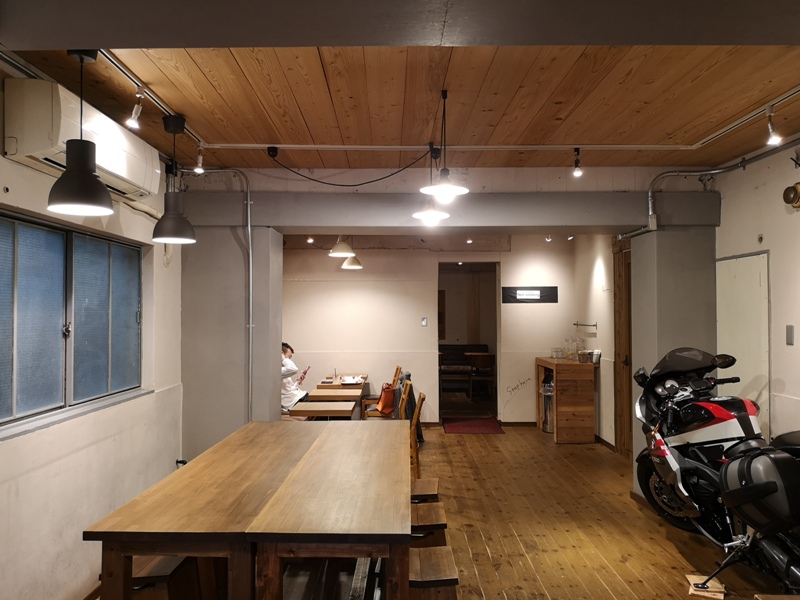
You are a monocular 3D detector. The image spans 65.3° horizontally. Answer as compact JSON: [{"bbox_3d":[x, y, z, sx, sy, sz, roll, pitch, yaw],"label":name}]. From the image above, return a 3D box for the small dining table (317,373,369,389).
[{"bbox_3d":[-0.676,1.333,7.643,0.532,0.710,1.217,0,-1,-1],"label":"small dining table"}]

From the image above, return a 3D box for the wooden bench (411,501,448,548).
[{"bbox_3d":[0.090,1.300,3.180,0.280,0.420,0.355,0,-2,1],"label":"wooden bench"}]

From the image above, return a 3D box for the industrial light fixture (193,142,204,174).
[{"bbox_3d":[-1.239,-0.873,3.848,0.060,0.185,0.060,0,-1,-1],"label":"industrial light fixture"}]

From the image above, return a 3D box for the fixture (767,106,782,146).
[{"bbox_3d":[1.928,-0.894,3.216,0.068,0.185,0.060,0,-1,-1],"label":"fixture"}]

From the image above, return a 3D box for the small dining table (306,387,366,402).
[{"bbox_3d":[-0.595,1.234,5.895,0.470,0.710,0.460,0,-1,-1],"label":"small dining table"}]

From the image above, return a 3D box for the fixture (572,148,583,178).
[{"bbox_3d":[1.129,-0.868,3.968,0.064,0.191,0.070,0,-1,-1],"label":"fixture"}]

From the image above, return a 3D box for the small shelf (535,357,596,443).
[{"bbox_3d":[2.053,1.219,7.775,0.507,0.921,1.030,0,-1,-1],"label":"small shelf"}]

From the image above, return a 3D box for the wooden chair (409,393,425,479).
[{"bbox_3d":[-0.032,1.216,5.456,0.490,0.844,0.420,0,-1,-1],"label":"wooden chair"}]

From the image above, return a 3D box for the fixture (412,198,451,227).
[{"bbox_3d":[0.193,-0.535,3.810,0.232,0.170,0.232,0,-2,0],"label":"fixture"}]

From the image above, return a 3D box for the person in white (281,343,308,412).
[{"bbox_3d":[-1.312,1.084,7.090,0.620,1.190,0.480,0,-1,-1],"label":"person in white"}]

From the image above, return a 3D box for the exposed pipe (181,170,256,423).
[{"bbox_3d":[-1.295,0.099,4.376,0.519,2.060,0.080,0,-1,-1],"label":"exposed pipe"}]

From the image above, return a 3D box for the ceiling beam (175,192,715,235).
[{"bbox_3d":[0.364,-0.656,4.773,3.899,0.267,0.517,0,-1,-1],"label":"ceiling beam"}]

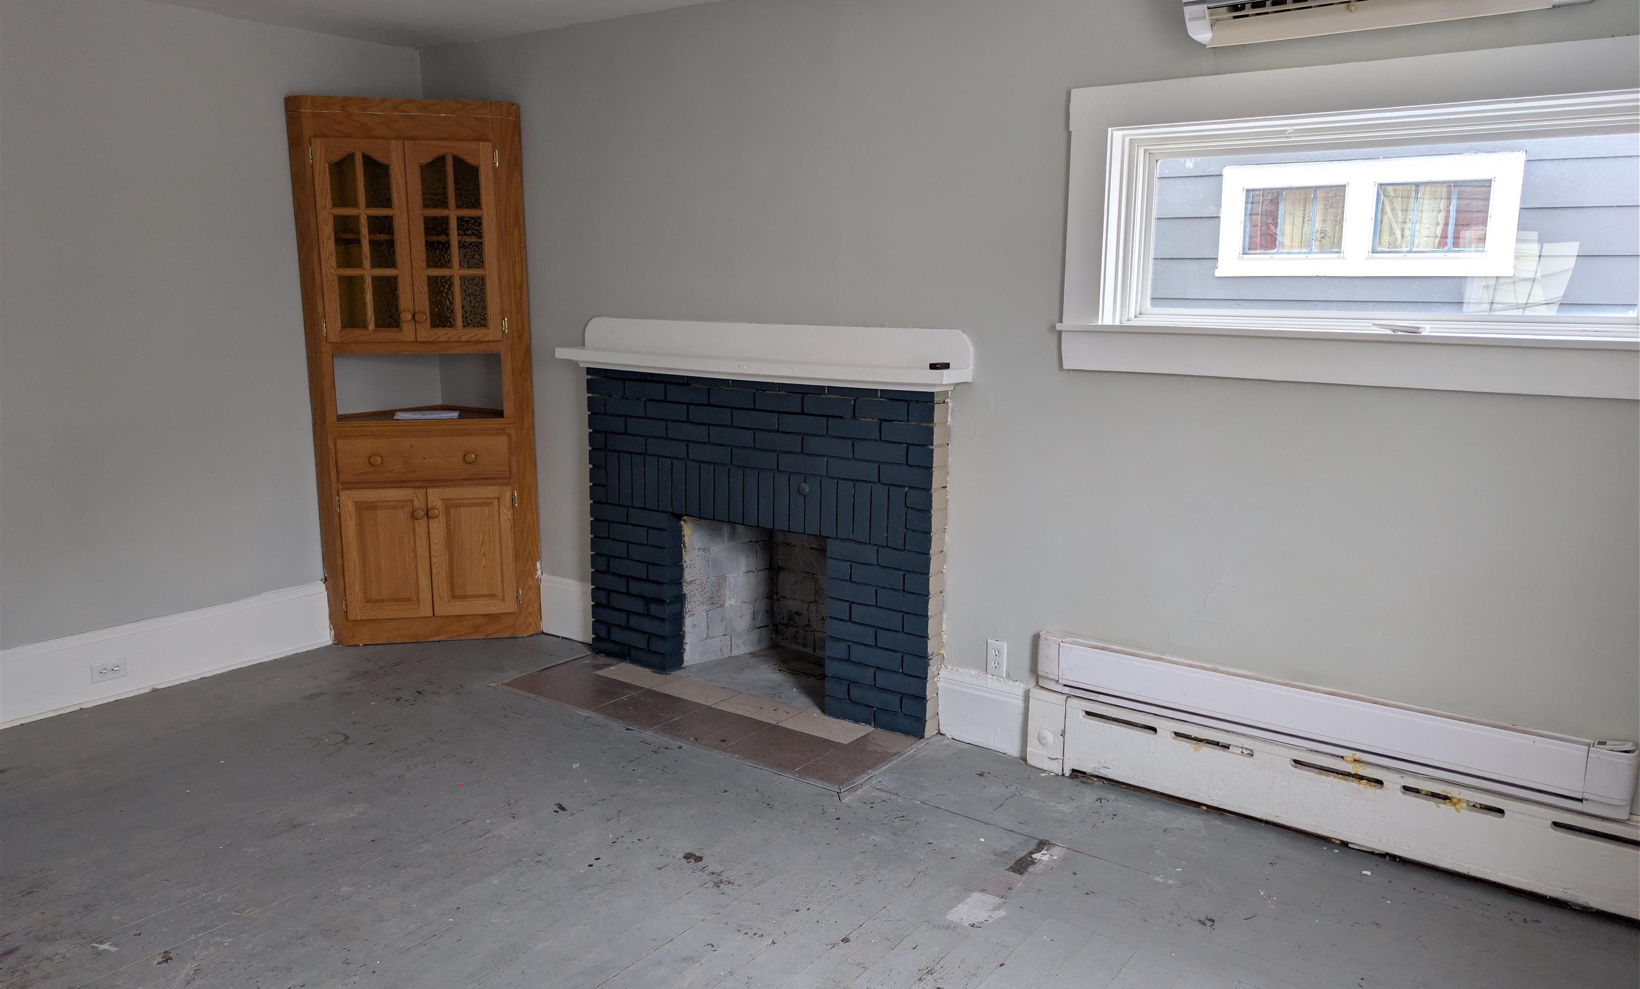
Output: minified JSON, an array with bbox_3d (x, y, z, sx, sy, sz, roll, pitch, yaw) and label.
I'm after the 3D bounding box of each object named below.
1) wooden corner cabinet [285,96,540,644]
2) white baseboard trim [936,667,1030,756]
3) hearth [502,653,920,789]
[{"bbox_3d":[-1.654,-0.500,4.866,0.879,2.189,0.510,-2,11,-11],"label":"wooden corner cabinet"},{"bbox_3d":[0.548,0.717,3.780,0.323,0.234,0.030,8,13,34],"label":"white baseboard trim"},{"bbox_3d":[-0.432,0.762,4.071,1.562,0.030,0.477,8,13,34],"label":"hearth"}]

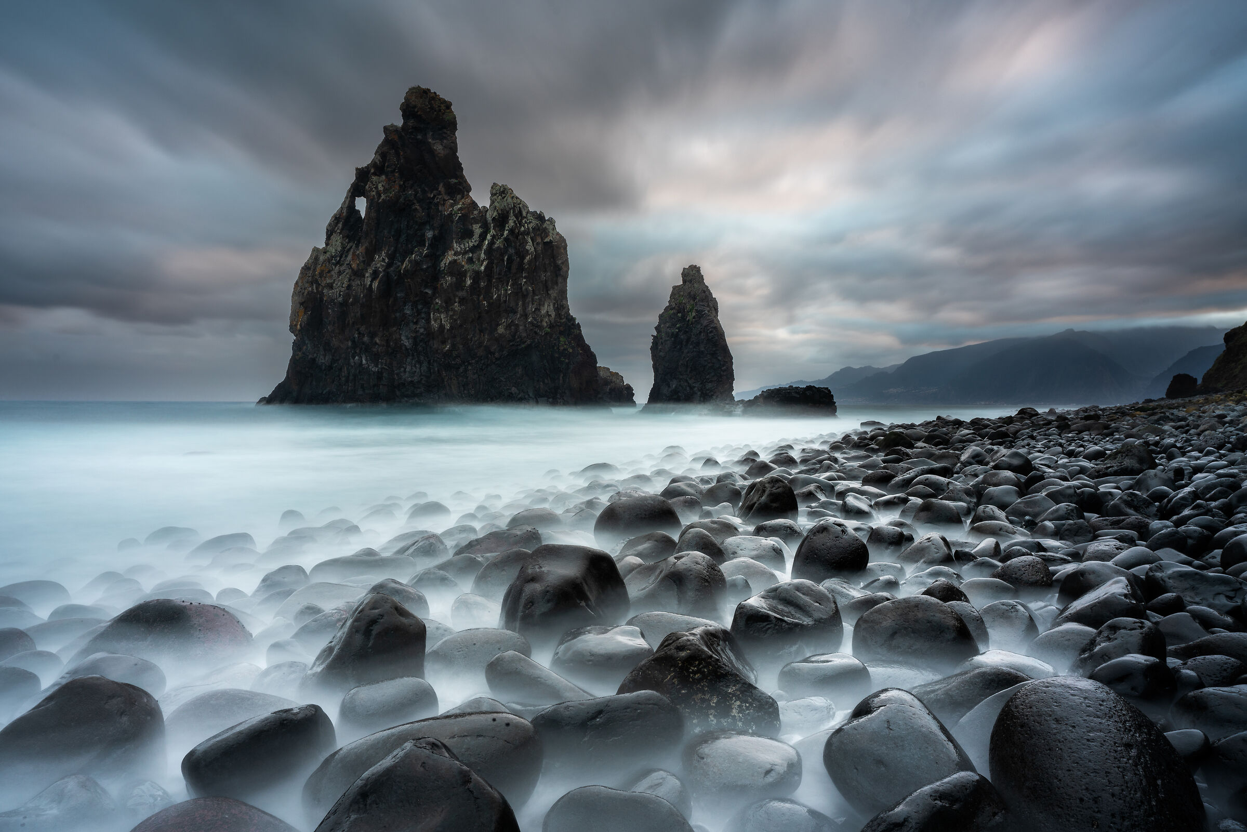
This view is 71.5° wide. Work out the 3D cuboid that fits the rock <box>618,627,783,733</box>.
[{"bbox_3d":[0.294,1.034,3.396,0.630,0.409,0.536,0,1,0],"label":"rock"}]

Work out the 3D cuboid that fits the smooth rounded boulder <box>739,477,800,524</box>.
[{"bbox_3d":[1.472,0.865,8.791,0.597,0.512,0.507,0,1,0],"label":"smooth rounded boulder"}]

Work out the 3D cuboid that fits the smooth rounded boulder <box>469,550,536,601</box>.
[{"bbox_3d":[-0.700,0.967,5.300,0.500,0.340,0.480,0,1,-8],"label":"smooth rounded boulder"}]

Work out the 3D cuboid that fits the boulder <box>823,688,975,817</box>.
[{"bbox_3d":[0.844,1.041,2.667,0.464,0.385,0.394,0,1,-15],"label":"boulder"}]

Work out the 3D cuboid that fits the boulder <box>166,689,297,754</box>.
[{"bbox_3d":[-1.492,1.177,3.327,0.492,0.233,0.369,0,1,0],"label":"boulder"}]

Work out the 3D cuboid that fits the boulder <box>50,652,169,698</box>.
[{"bbox_3d":[-2.259,1.113,3.800,0.520,0.300,0.450,0,1,-31],"label":"boulder"}]

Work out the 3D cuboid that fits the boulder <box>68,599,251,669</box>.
[{"bbox_3d":[-2.321,1.045,4.350,0.900,0.400,0.720,0,1,-28],"label":"boulder"}]

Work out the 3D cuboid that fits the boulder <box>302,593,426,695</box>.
[{"bbox_3d":[-1.150,0.972,3.850,0.550,0.450,0.500,0,1,-17],"label":"boulder"}]

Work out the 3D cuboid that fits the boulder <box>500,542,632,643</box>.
[{"bbox_3d":[-0.303,0.891,4.450,0.650,0.480,0.580,0,1,-4],"label":"boulder"}]

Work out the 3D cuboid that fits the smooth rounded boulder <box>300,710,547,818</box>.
[{"bbox_3d":[-0.629,0.996,2.720,0.740,0.320,0.500,0,1,-12],"label":"smooth rounded boulder"}]

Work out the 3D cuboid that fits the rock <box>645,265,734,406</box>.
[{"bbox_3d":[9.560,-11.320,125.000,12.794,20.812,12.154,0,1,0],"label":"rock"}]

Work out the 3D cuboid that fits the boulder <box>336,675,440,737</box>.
[{"bbox_3d":[-0.883,1.047,3.250,0.380,0.240,0.330,0,1,-15],"label":"boulder"}]

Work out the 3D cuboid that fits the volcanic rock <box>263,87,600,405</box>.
[{"bbox_3d":[-28.731,-25.374,130.000,49.000,48.000,30.000,0,1,-12],"label":"volcanic rock"}]

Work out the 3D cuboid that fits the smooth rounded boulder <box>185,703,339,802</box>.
[{"bbox_3d":[-1.229,1.139,2.921,0.574,0.305,0.373,0,1,25],"label":"smooth rounded boulder"}]

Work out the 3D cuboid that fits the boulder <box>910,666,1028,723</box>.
[{"bbox_3d":[1.335,1.092,3.345,0.461,0.233,0.322,0,1,20],"label":"boulder"}]

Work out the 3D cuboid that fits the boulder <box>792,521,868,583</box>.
[{"bbox_3d":[1.415,0.943,5.930,0.508,0.447,0.457,0,1,0],"label":"boulder"}]

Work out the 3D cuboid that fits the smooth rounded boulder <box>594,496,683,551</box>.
[{"bbox_3d":[0.126,0.938,7.454,0.762,0.488,0.610,0,1,0],"label":"smooth rounded boulder"}]

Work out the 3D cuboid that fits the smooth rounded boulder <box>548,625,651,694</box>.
[{"bbox_3d":[-0.092,0.985,3.620,0.440,0.260,0.380,0,1,-1],"label":"smooth rounded boulder"}]

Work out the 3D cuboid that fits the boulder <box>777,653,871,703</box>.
[{"bbox_3d":[0.840,1.109,3.631,0.389,0.220,0.311,0,1,0],"label":"boulder"}]

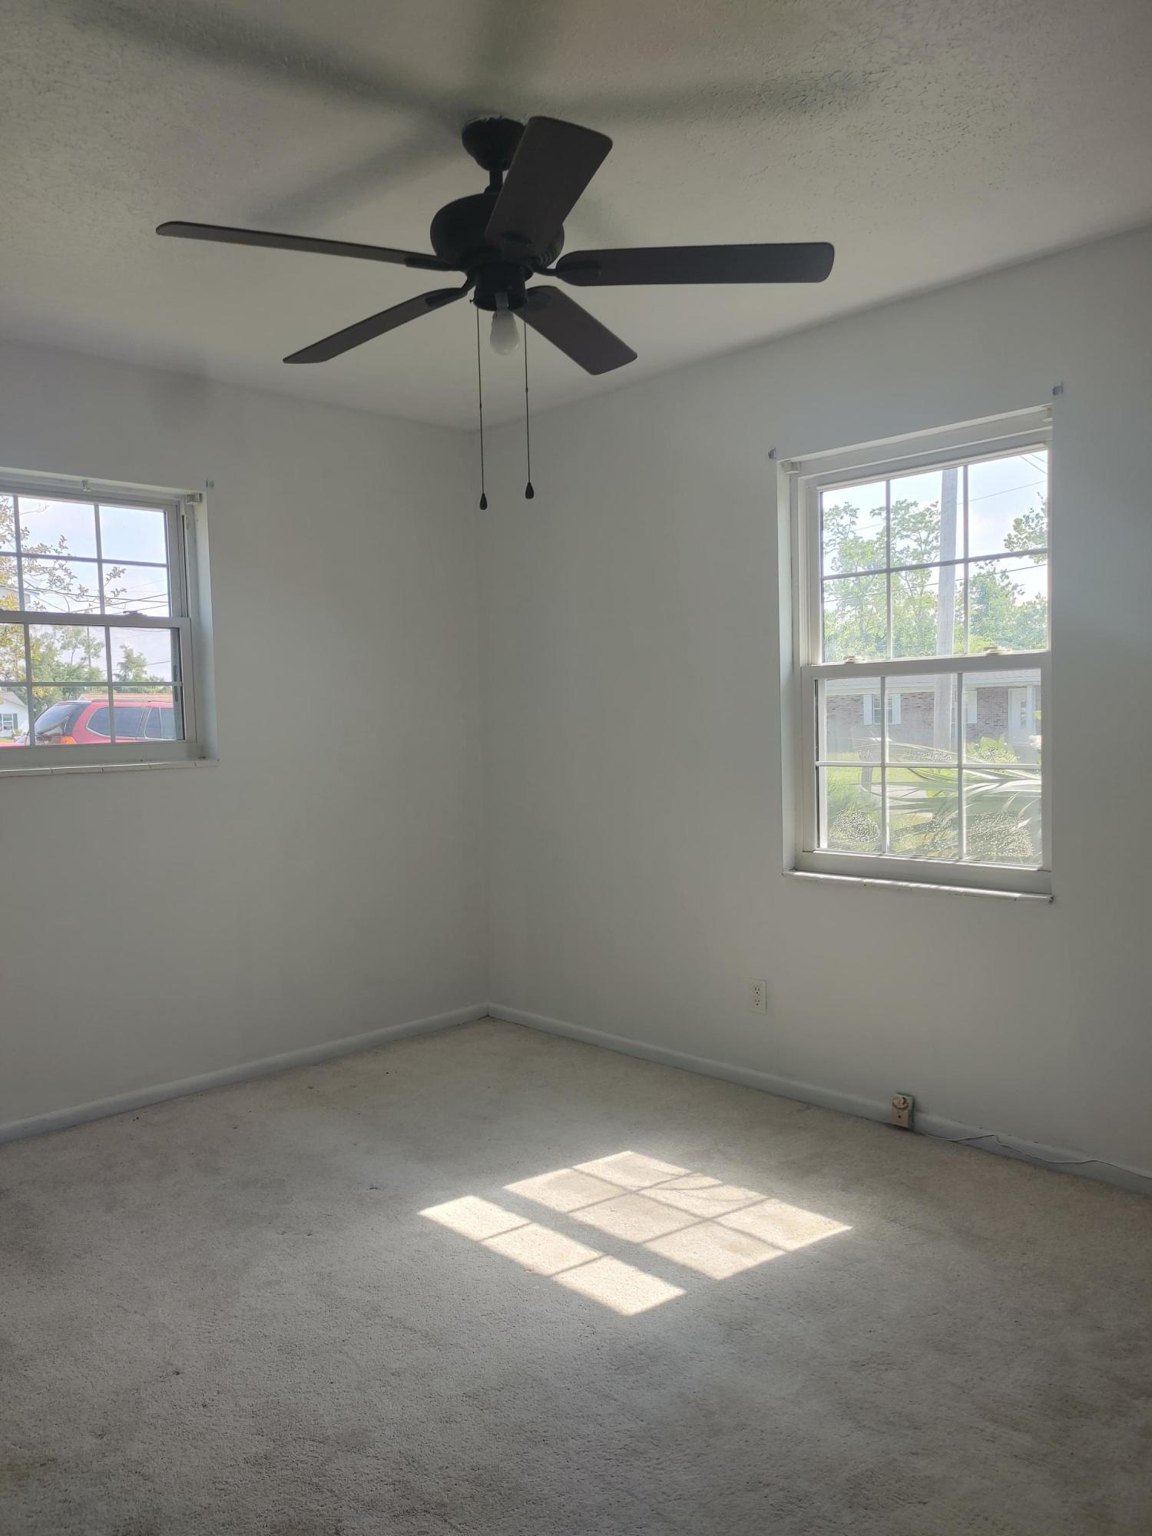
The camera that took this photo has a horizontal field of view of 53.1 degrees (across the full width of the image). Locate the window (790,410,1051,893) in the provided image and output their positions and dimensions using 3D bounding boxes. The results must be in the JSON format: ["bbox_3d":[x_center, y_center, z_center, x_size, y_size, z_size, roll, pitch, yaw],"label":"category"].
[{"bbox_3d":[1.040,-0.319,3.450,0.090,1.315,0.881,-4,3,-43],"label":"window"}]

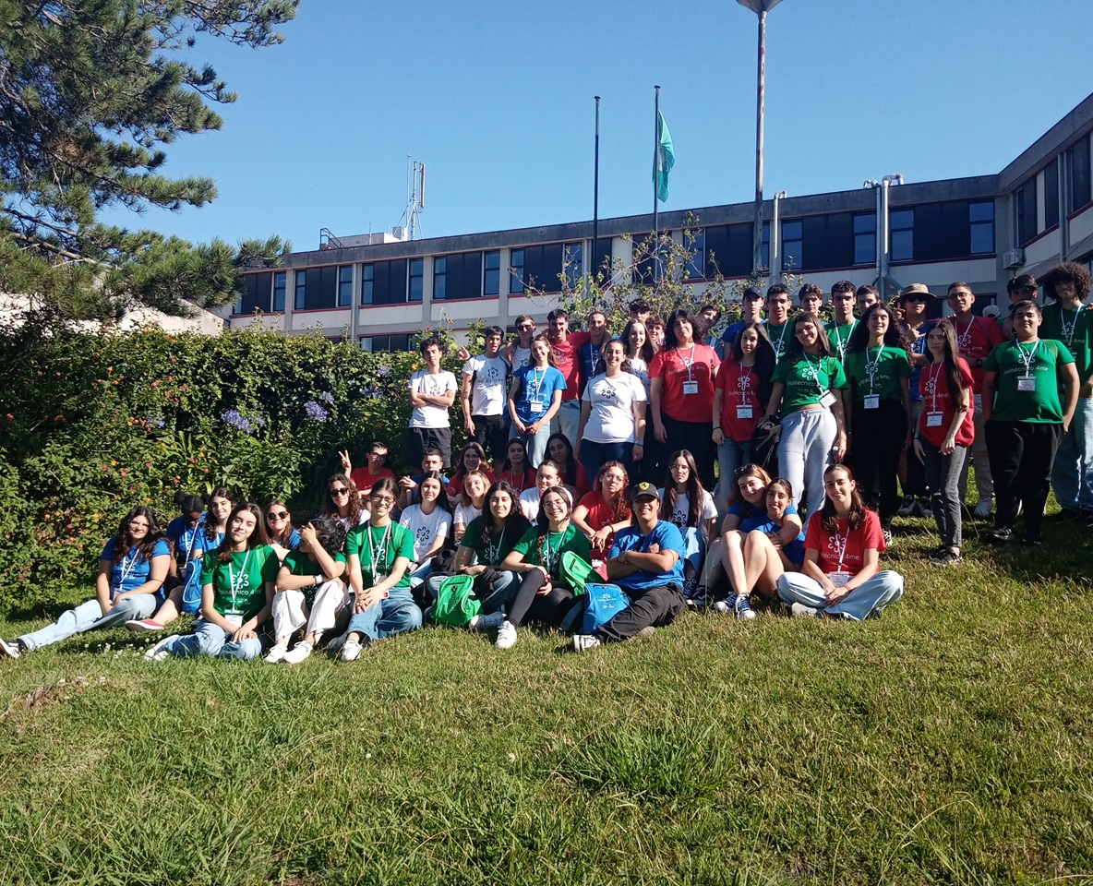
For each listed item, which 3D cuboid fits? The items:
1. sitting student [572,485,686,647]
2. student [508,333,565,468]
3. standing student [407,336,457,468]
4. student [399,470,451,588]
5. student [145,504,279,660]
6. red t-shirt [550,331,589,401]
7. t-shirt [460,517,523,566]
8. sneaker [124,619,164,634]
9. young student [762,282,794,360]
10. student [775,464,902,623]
[{"bbox_3d":[0.469,0.681,4.980,0.660,0.900,0.740,0,-4,18],"label":"sitting student"},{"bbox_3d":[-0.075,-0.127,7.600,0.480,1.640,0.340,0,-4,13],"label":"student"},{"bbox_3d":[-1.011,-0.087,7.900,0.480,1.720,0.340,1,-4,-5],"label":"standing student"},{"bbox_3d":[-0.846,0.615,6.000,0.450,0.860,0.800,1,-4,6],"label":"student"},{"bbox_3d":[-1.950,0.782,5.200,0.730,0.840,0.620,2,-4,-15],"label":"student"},{"bbox_3d":[0.138,-0.688,8.050,0.500,0.640,0.260,1,-4,5],"label":"red t-shirt"},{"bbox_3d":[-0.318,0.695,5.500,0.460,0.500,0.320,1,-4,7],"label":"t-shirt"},{"bbox_3d":[-2.356,1.074,5.200,0.255,0.095,0.098,9,-14,-35],"label":"sneaker"},{"bbox_3d":[1.839,-0.384,7.030,0.520,1.770,0.320,0,-4,14],"label":"young student"},{"bbox_3d":[1.674,0.546,5.070,0.720,0.860,0.580,0,-4,16],"label":"student"}]

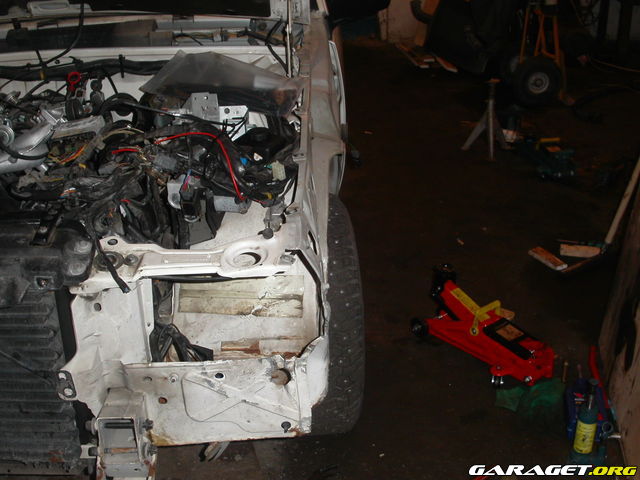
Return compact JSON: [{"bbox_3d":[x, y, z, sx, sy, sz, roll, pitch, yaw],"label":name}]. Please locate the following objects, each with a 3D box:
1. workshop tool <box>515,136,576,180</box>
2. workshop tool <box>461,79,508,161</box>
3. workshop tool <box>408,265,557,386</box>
[{"bbox_3d":[1.016,-0.392,3.760,0.190,0.150,0.400,-5,27,-7],"label":"workshop tool"},{"bbox_3d":[0.803,-0.572,3.894,0.225,0.360,0.200,-2,27,0],"label":"workshop tool"},{"bbox_3d":[0.493,0.249,2.446,0.210,0.230,0.427,-18,31,-28],"label":"workshop tool"}]

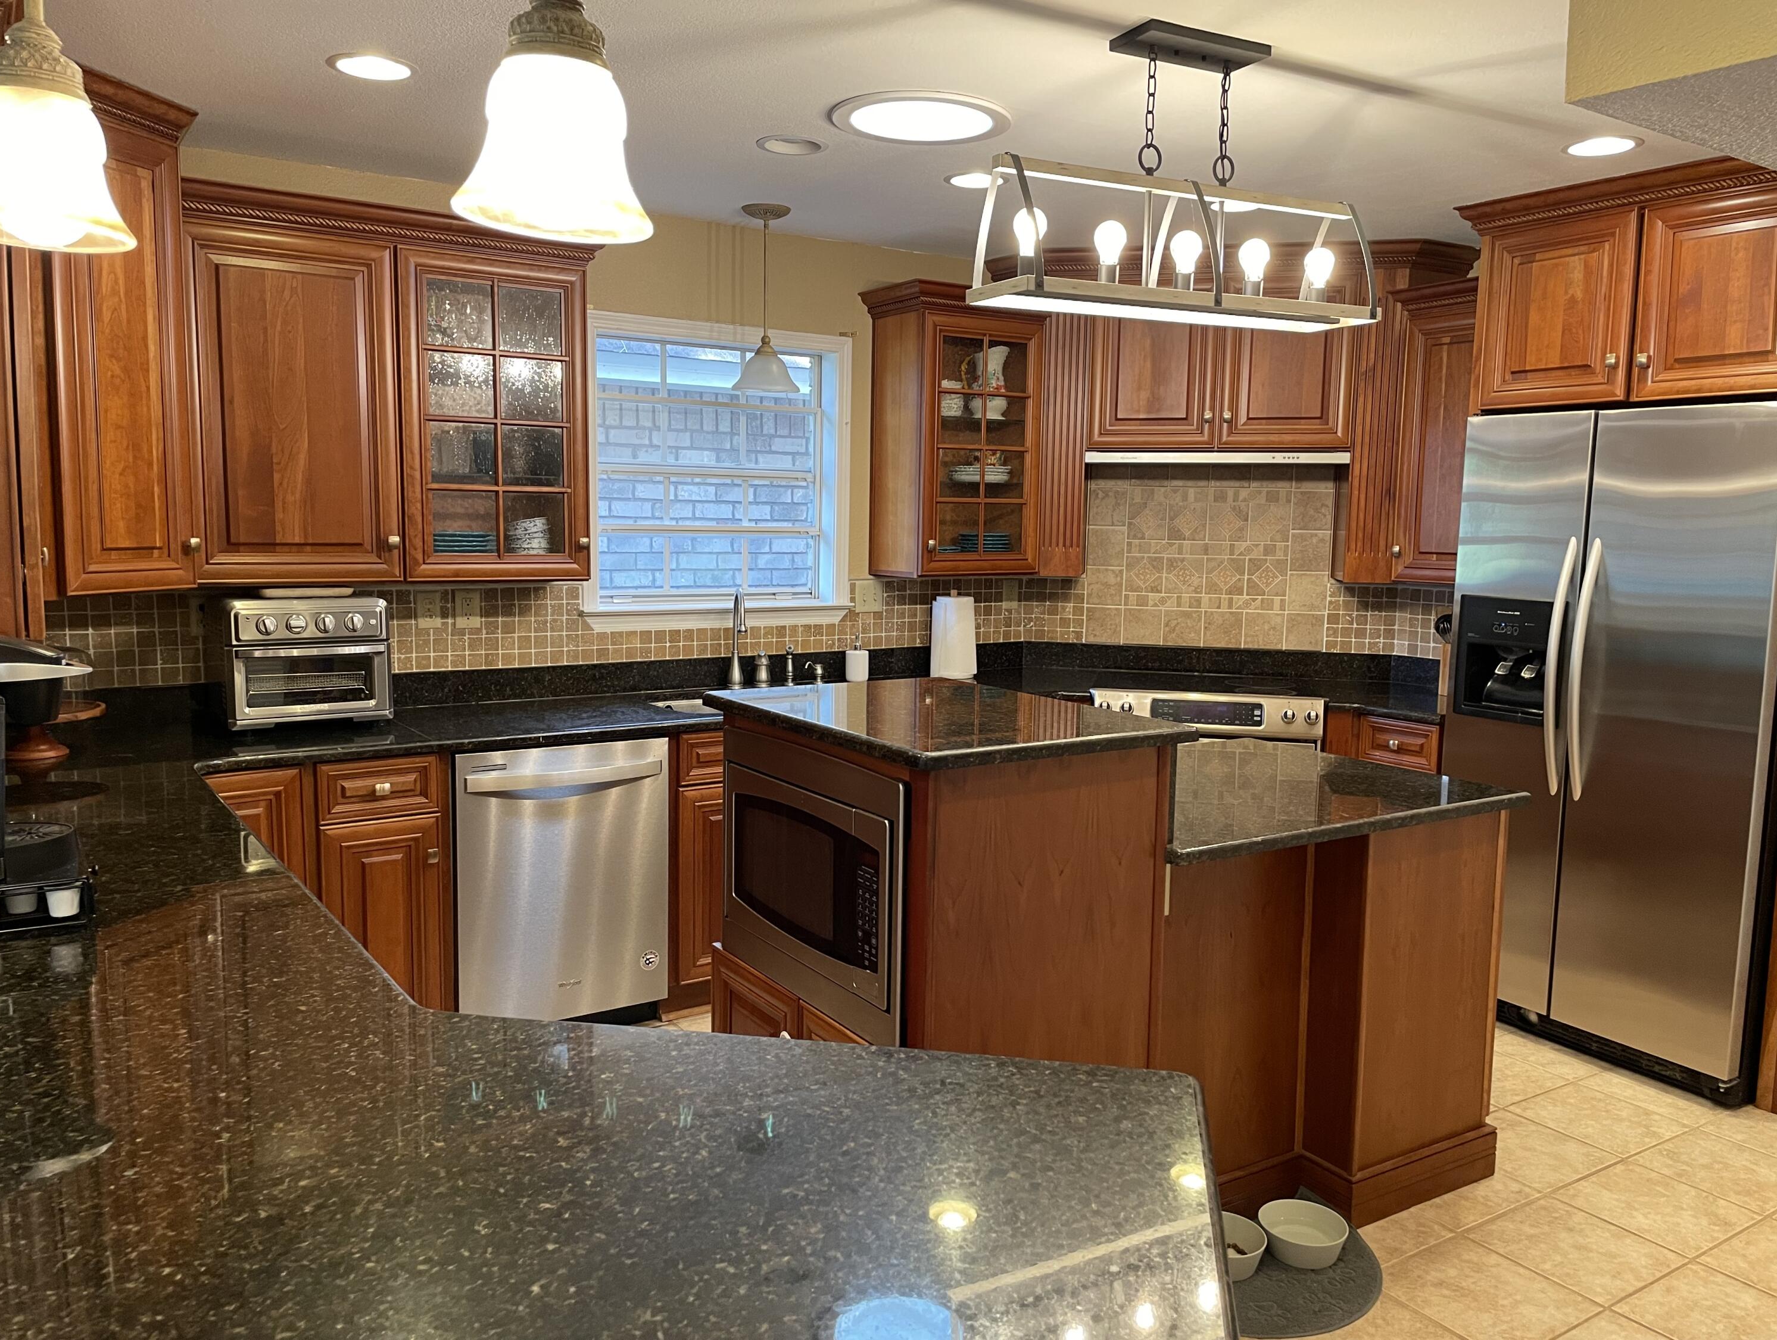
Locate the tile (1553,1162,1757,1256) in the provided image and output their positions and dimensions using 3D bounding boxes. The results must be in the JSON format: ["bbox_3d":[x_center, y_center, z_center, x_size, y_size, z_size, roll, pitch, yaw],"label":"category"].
[{"bbox_3d":[1.742,1.222,3.044,0.326,0.012,0.324,-3,8,-33],"label":"tile"}]

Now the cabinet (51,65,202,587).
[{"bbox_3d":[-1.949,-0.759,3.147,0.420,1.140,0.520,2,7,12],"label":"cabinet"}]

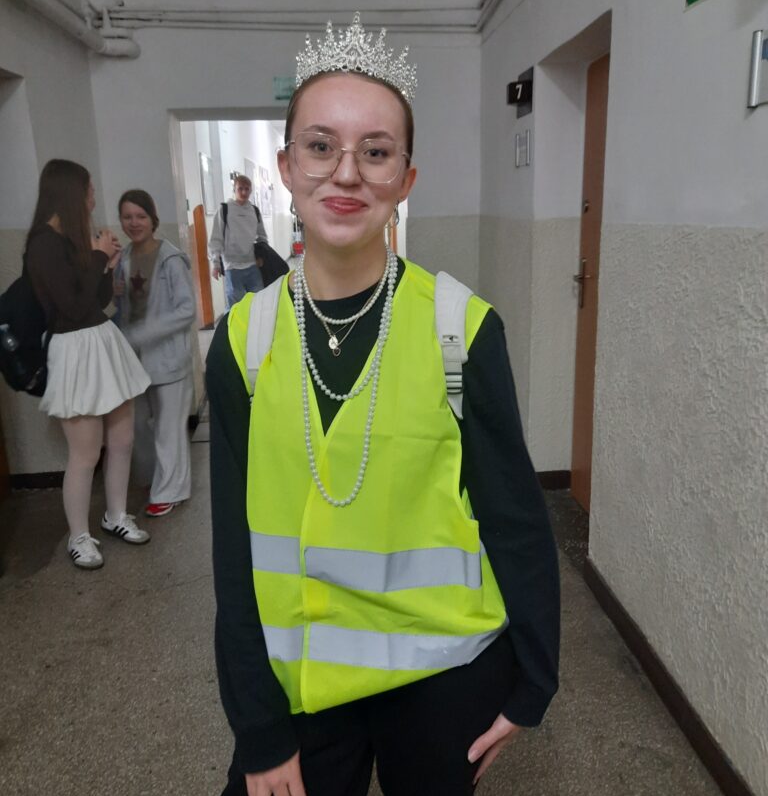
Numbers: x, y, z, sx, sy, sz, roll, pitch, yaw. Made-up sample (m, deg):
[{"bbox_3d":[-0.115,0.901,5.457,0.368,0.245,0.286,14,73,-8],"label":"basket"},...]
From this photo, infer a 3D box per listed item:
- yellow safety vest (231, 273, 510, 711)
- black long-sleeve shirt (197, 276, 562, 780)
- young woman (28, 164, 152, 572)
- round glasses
[{"bbox_3d":[-0.003,0.133,1.045,0.380,0.640,0.270,-1,14,4],"label":"yellow safety vest"},{"bbox_3d":[0.012,0.185,1.064,0.500,0.740,0.270,-1,14,4],"label":"black long-sleeve shirt"},{"bbox_3d":[-1.254,-0.124,3.175,0.470,1.723,0.460,-1,14,3],"label":"young woman"},{"bbox_3d":[-0.044,-0.295,0.922,0.140,0.052,0.140,5,14,-4],"label":"round glasses"}]

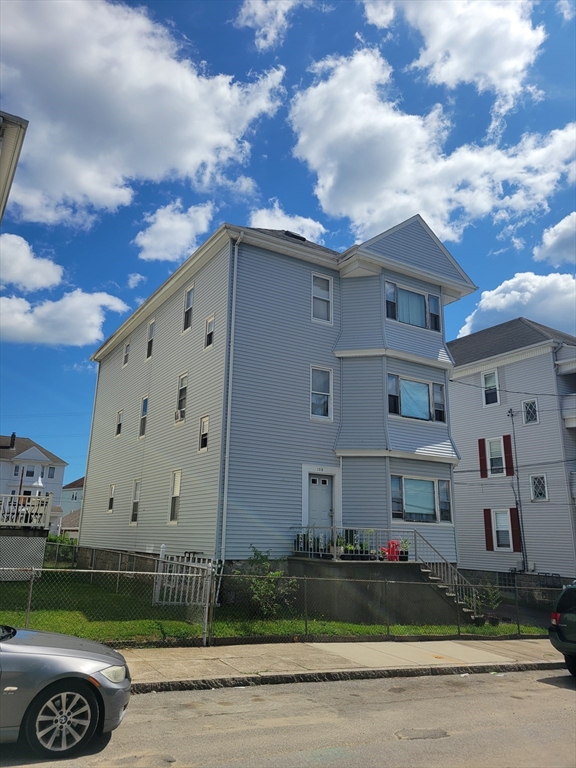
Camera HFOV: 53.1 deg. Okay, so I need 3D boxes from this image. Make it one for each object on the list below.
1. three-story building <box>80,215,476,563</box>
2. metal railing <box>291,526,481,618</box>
[{"bbox_3d":[-1.687,0.993,23.547,9.159,12.638,16.259,10,-17,-30],"label":"three-story building"},{"bbox_3d":[2.649,5.022,15.440,4.842,2.229,1.988,10,-17,-30],"label":"metal railing"}]

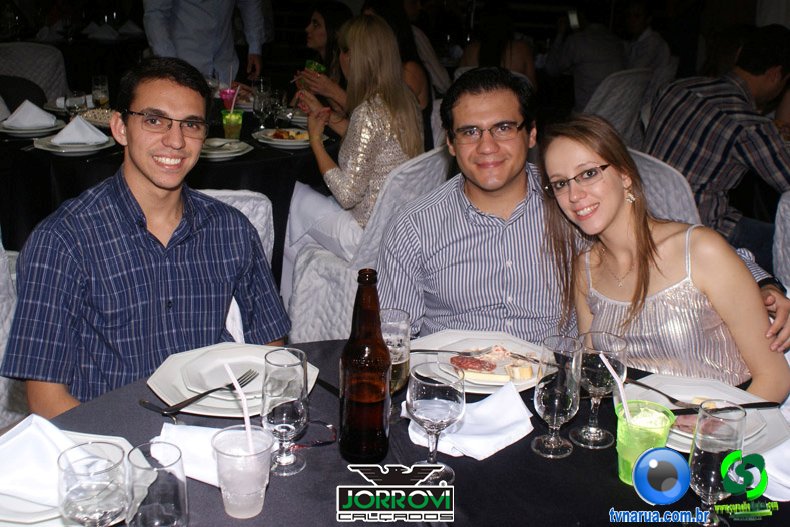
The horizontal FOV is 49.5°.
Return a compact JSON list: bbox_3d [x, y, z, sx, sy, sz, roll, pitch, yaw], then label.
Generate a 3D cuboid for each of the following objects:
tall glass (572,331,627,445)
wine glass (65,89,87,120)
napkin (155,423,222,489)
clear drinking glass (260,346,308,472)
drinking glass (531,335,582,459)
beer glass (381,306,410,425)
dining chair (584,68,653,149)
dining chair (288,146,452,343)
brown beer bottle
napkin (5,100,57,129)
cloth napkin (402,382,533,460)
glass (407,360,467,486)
[{"bbox_3d":[0.312,0.197,1.319,0.076,0.167,0.076,2,19,0],"label":"tall glass"},{"bbox_3d":[-1.331,-0.631,3.554,0.080,0.160,0.080,2,19,0],"label":"wine glass"},{"bbox_3d":[-0.266,0.276,1.252,0.185,0.030,0.115,5,19,8],"label":"napkin"},{"bbox_3d":[-0.154,0.213,1.219,0.065,0.177,0.065,2,19,0],"label":"clear drinking glass"},{"bbox_3d":[0.244,0.202,1.286,0.065,0.177,0.065,2,19,0],"label":"drinking glass"},{"bbox_3d":[-0.008,0.165,1.369,0.065,0.177,0.065,2,19,0],"label":"beer glass"},{"bbox_3d":[1.111,-0.689,5.097,0.450,0.910,0.530,-12,24,-34],"label":"dining chair"},{"bbox_3d":[-0.086,0.019,2.985,0.520,0.900,0.440,17,24,37],"label":"dining chair"},{"bbox_3d":[-0.042,0.148,1.243,0.075,0.290,0.075,2,19,0],"label":"brown beer bottle"},{"bbox_3d":[-1.483,-0.602,3.449,0.210,0.107,0.150,4,19,5],"label":"napkin"},{"bbox_3d":[0.115,0.246,1.356,0.215,0.040,0.175,2,19,0],"label":"cloth napkin"},{"bbox_3d":[0.056,0.229,1.214,0.080,0.162,0.080,2,19,0],"label":"glass"}]

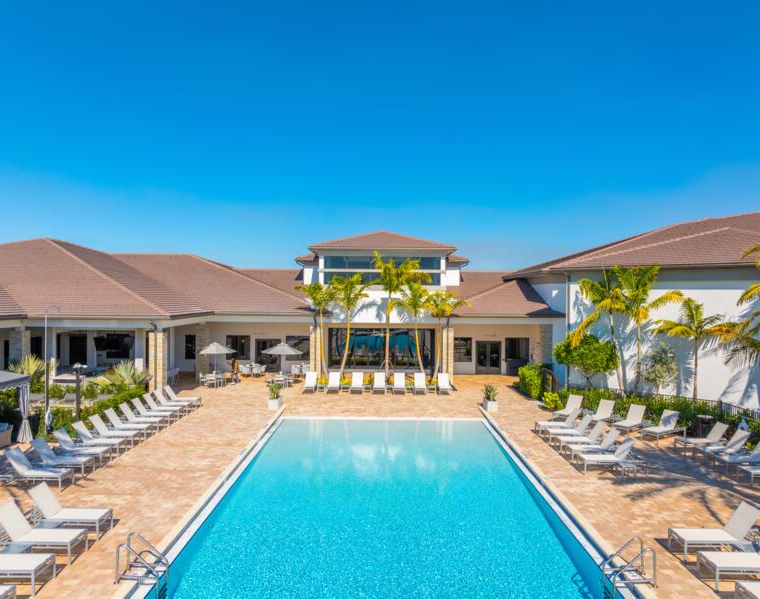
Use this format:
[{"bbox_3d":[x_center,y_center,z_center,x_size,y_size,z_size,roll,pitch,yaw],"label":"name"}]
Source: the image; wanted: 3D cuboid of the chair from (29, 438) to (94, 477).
[{"bbox_3d":[-9.687,4.748,16.675,1.920,1.050,0.640,0,0,0],"label":"chair"}]

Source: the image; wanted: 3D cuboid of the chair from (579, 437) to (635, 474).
[{"bbox_3d":[7.230,4.848,17.254,1.920,1.050,0.640,0,0,0],"label":"chair"}]

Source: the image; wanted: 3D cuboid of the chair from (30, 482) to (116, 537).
[{"bbox_3d":[-7.109,4.755,12.464,1.920,1.050,0.640,0,0,0],"label":"chair"}]

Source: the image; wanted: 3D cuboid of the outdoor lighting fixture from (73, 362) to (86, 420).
[{"bbox_3d":[-11.527,3.870,21.193,0.480,2.800,0.480,0,0,0],"label":"outdoor lighting fixture"}]

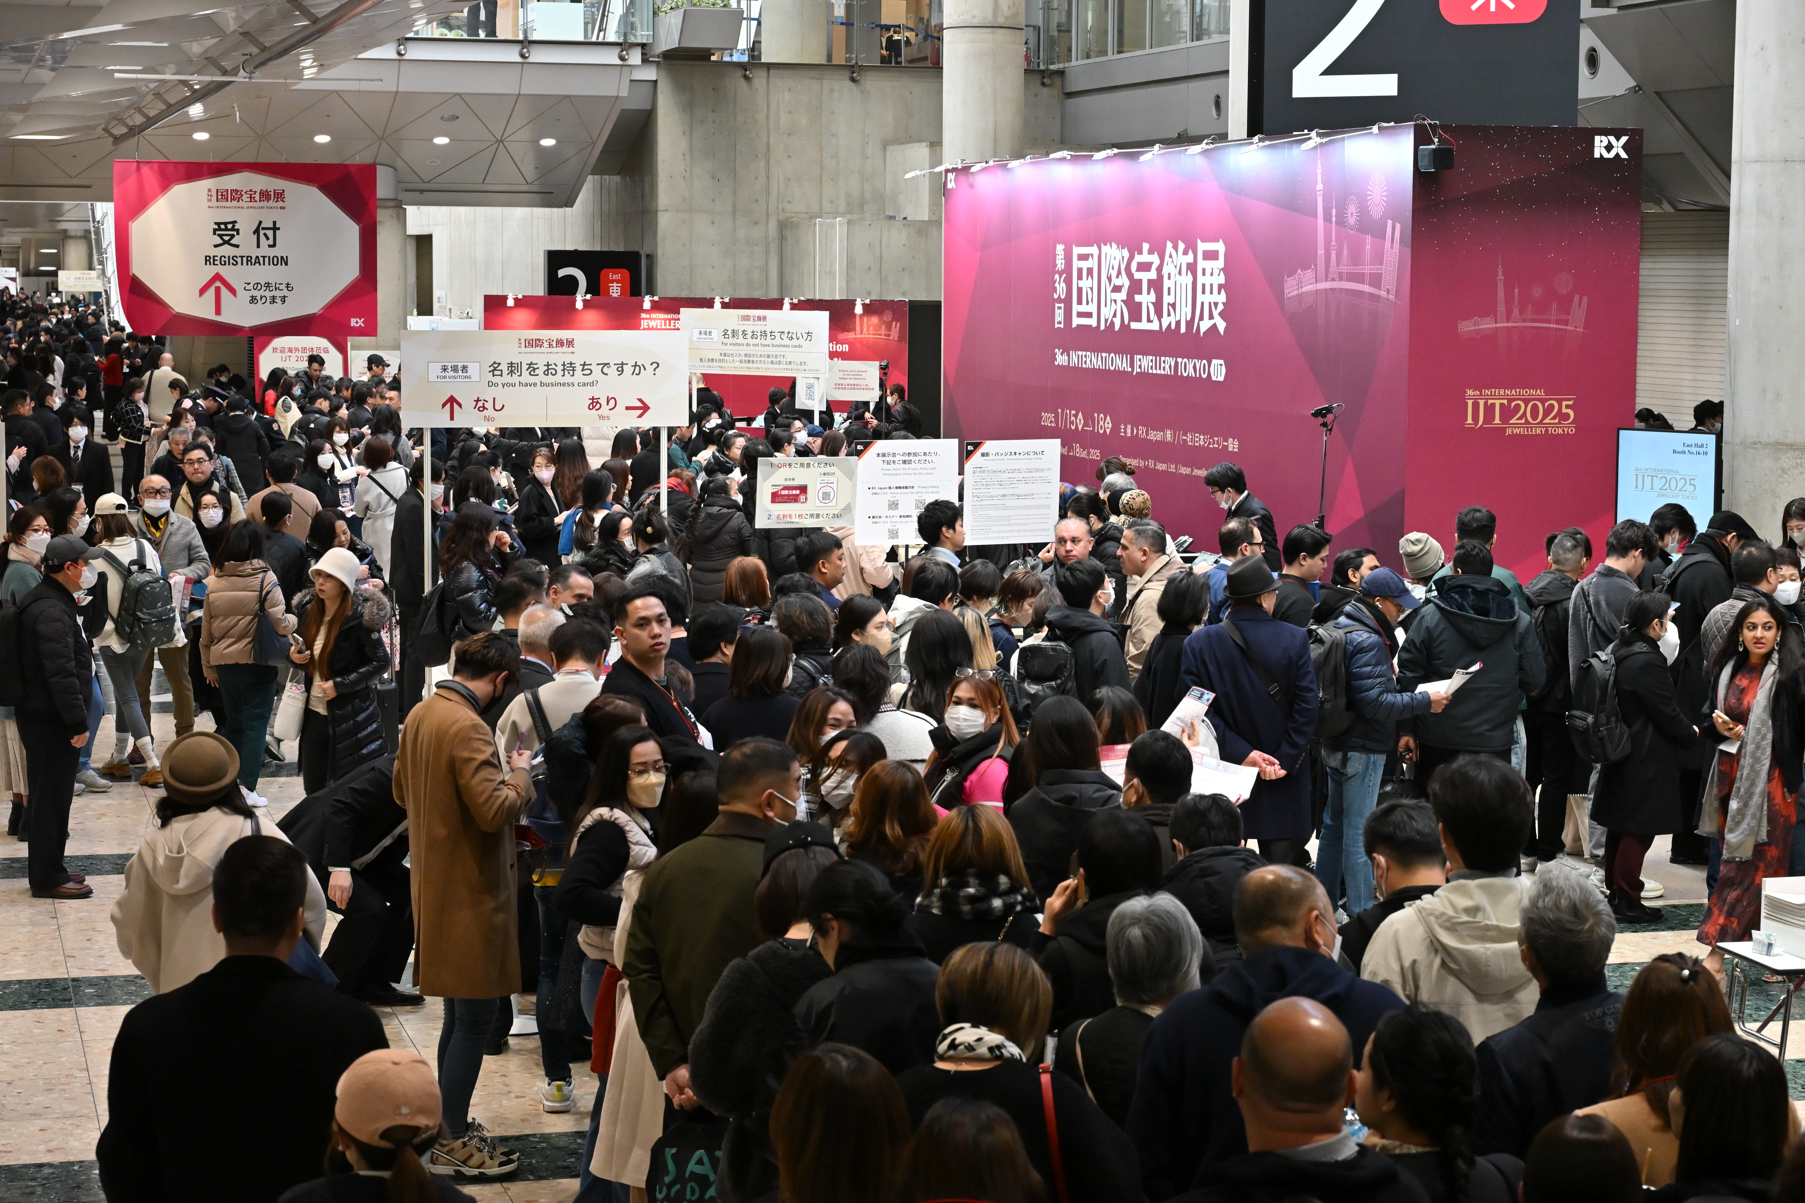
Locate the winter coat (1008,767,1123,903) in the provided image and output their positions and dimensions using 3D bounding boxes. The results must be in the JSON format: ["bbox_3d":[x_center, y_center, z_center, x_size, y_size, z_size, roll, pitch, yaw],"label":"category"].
[{"bbox_3d":[0.588,0.973,10.942,0.480,0.820,0.330,1,6,6],"label":"winter coat"}]

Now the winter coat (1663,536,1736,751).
[{"bbox_3d":[4.265,0.285,17.100,0.420,1.180,0.520,-3,7,-30],"label":"winter coat"}]

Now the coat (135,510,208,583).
[{"bbox_3d":[-4.593,-0.206,20.000,0.540,0.710,0.370,1,6,7],"label":"coat"}]

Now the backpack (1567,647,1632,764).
[{"bbox_3d":[3.314,0.496,15.250,0.220,0.520,0.300,-4,7,-38],"label":"backpack"}]

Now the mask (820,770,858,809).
[{"bbox_3d":[-0.203,0.610,10.400,0.140,0.125,0.085,3,6,28],"label":"mask"}]

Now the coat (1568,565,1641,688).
[{"bbox_3d":[3.648,0.183,16.439,0.350,0.760,0.470,-5,8,-42],"label":"coat"}]

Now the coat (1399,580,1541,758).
[{"bbox_3d":[2.740,0.308,15.450,0.680,0.830,0.400,1,6,2],"label":"coat"}]

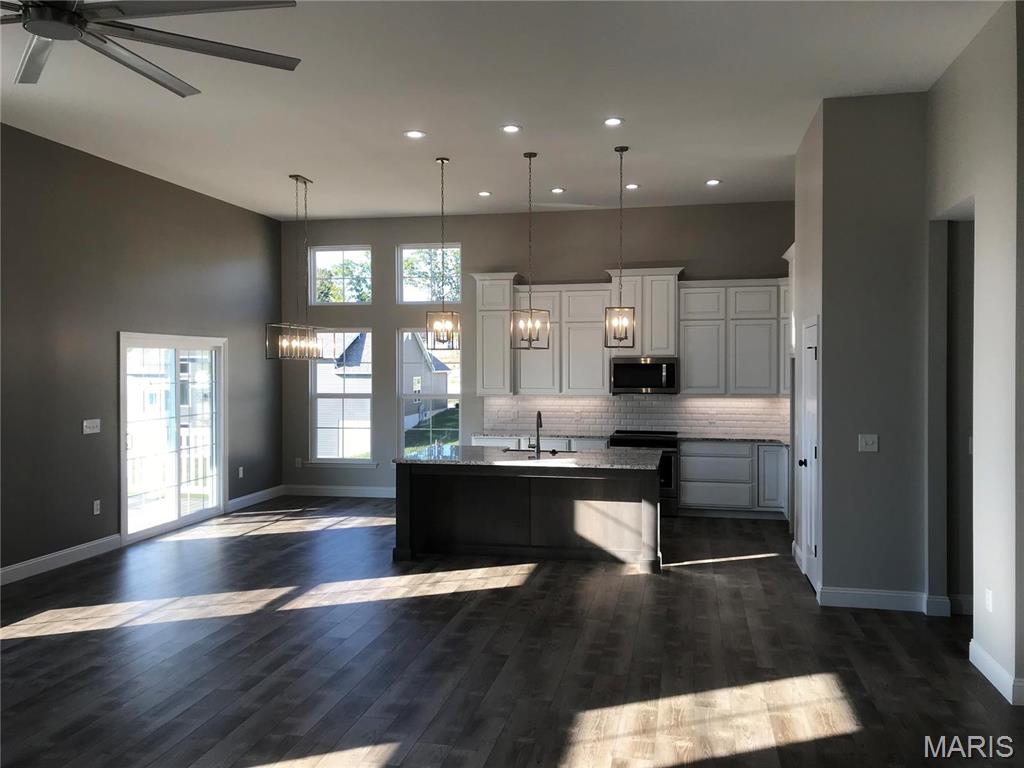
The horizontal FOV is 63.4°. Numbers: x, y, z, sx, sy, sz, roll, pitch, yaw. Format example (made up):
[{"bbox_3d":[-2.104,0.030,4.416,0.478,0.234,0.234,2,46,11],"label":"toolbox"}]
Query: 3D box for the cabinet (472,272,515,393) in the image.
[{"bbox_3d":[-0.165,-0.608,10.338,0.540,1.500,0.370,0,1,12],"label":"cabinet"}]

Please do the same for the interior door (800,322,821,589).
[{"bbox_3d":[2.353,0.548,6.448,0.045,2.027,0.653,0,1,12],"label":"interior door"}]

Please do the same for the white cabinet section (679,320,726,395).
[{"bbox_3d":[2.278,-0.313,9.898,0.550,0.873,0.340,0,1,12],"label":"white cabinet section"}]

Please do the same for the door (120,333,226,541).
[{"bbox_3d":[-3.602,0.516,8.907,0.120,2.070,1.880,0,1,12],"label":"door"}]

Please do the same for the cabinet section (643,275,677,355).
[{"bbox_3d":[1.786,-0.815,9.966,0.395,0.937,0.390,0,1,12],"label":"cabinet section"}]

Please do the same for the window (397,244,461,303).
[{"bbox_3d":[-1.056,-1.406,10.695,0.861,0.792,0.119,0,1,12],"label":"window"}]

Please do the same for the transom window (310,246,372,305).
[{"bbox_3d":[-2.259,-1.424,10.953,0.876,0.772,0.099,0,1,12],"label":"transom window"}]

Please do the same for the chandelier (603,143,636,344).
[{"bbox_3d":[0.963,-1.198,7.298,0.255,1.756,0.255,0,1,7],"label":"chandelier"}]

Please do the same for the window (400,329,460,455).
[{"bbox_3d":[-1.066,0.163,10.794,0.880,1.780,0.100,0,1,12],"label":"window"}]

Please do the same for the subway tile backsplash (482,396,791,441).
[{"bbox_3d":[1.490,0.377,10.125,3.812,0.470,0.015,0,1,12],"label":"subway tile backsplash"}]

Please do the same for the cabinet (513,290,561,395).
[{"bbox_3d":[0.364,-0.521,10.189,0.549,1.307,0.327,0,1,12],"label":"cabinet"}]

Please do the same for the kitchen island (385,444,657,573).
[{"bbox_3d":[0.223,1.105,7.630,2.307,0.896,1.267,0,1,12],"label":"kitchen island"}]

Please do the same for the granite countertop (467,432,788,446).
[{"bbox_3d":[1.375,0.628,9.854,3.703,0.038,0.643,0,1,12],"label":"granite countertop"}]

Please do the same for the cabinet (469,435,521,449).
[{"bbox_3d":[-0.140,1.050,10.195,0.589,0.822,0.614,0,1,12],"label":"cabinet"}]

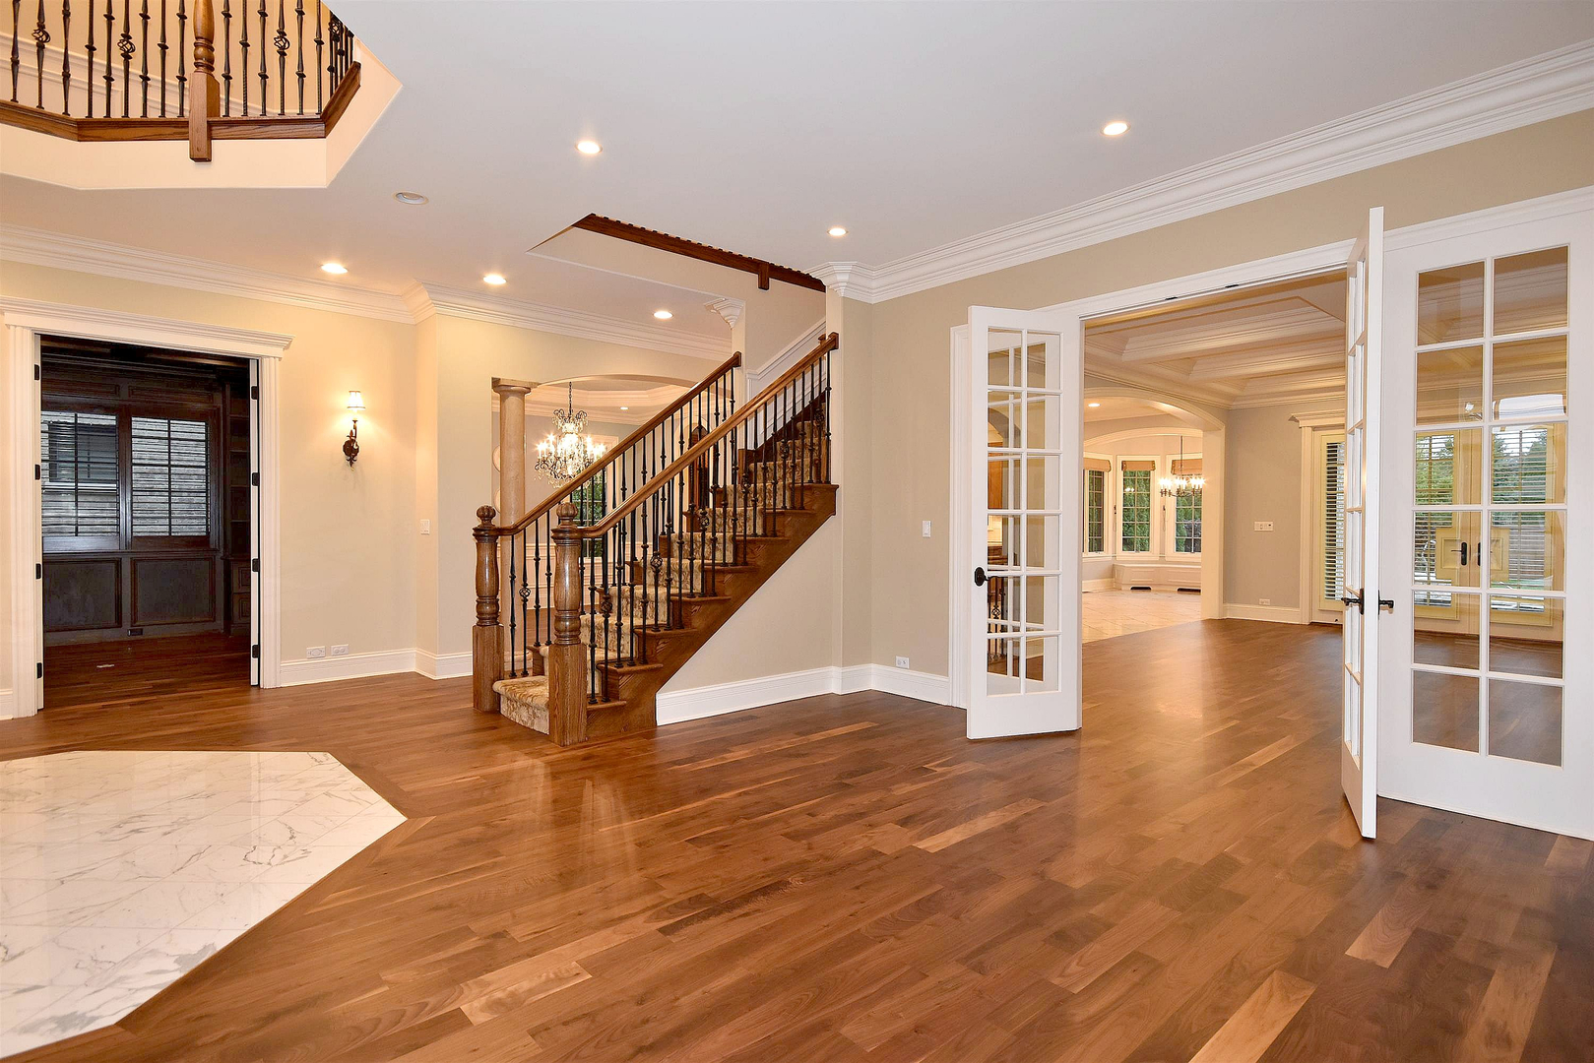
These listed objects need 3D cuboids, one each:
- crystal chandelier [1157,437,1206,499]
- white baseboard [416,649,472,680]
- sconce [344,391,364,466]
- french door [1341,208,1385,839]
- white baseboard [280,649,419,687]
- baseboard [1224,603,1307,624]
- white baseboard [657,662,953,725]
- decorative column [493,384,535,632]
[{"bbox_3d":[6.311,-1.093,13.068,0.655,1.082,0.655,0,1,-42],"label":"crystal chandelier"},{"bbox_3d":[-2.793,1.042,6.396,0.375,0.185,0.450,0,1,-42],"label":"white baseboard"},{"bbox_3d":[-3.348,-0.774,6.043,0.130,0.570,0.210,0,1,-42],"label":"sconce"},{"bbox_3d":[2.398,-0.036,3.387,0.046,2.440,0.680,1,1,29],"label":"french door"},{"bbox_3d":[-3.432,1.043,6.140,0.930,0.185,0.022,0,1,-42],"label":"white baseboard"},{"bbox_3d":[5.827,1.032,9.983,0.022,0.185,0.860,0,1,-42],"label":"baseboard"},{"bbox_3d":[0.108,1.069,5.027,1.745,0.185,0.830,0,1,-42],"label":"white baseboard"},{"bbox_3d":[-2.368,-0.047,6.643,0.300,2.360,0.300,0,1,-42],"label":"decorative column"}]

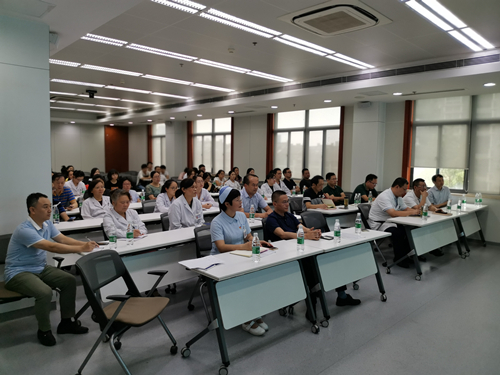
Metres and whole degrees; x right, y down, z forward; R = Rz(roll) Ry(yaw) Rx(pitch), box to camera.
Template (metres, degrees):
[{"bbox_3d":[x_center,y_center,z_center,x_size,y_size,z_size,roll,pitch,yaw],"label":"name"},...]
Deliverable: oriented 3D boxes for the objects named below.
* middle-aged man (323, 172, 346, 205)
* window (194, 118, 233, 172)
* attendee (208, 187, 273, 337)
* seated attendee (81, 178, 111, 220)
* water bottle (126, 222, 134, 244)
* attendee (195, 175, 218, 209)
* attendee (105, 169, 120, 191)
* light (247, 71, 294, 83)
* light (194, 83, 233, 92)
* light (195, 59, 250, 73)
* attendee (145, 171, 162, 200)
[{"bbox_3d":[1.507,0.411,6.639,0.560,1.320,0.800,-3,7,-40],"label":"middle-aged man"},{"bbox_3d":[-1.340,-1.516,13.627,0.120,1.920,2.400,-4,7,-43],"label":"window"},{"bbox_3d":[-0.119,0.636,3.479,0.500,1.285,0.700,-4,7,-44],"label":"attendee"},{"bbox_3d":[-1.996,0.528,5.127,0.800,1.250,0.500,4,6,36],"label":"seated attendee"},{"bbox_3d":[-1.103,0.413,3.470,0.066,0.228,0.066,-4,7,-44],"label":"water bottle"},{"bbox_3d":[-0.686,0.428,6.122,0.500,1.230,0.740,-4,7,-44],"label":"attendee"},{"bbox_3d":[-2.884,0.252,7.878,0.500,1.250,0.750,-3,7,-40],"label":"attendee"},{"bbox_3d":[0.424,-2.241,7.563,1.193,0.070,0.253,-4,7,-44],"label":"light"},{"bbox_3d":[-0.792,-2.298,8.662,1.178,0.060,0.205,-4,7,-44],"label":"light"},{"bbox_3d":[-0.444,-2.106,6.529,1.125,0.060,0.190,-4,7,-44],"label":"light"},{"bbox_3d":[-1.726,0.355,6.962,0.780,1.280,0.480,5,7,41],"label":"attendee"}]

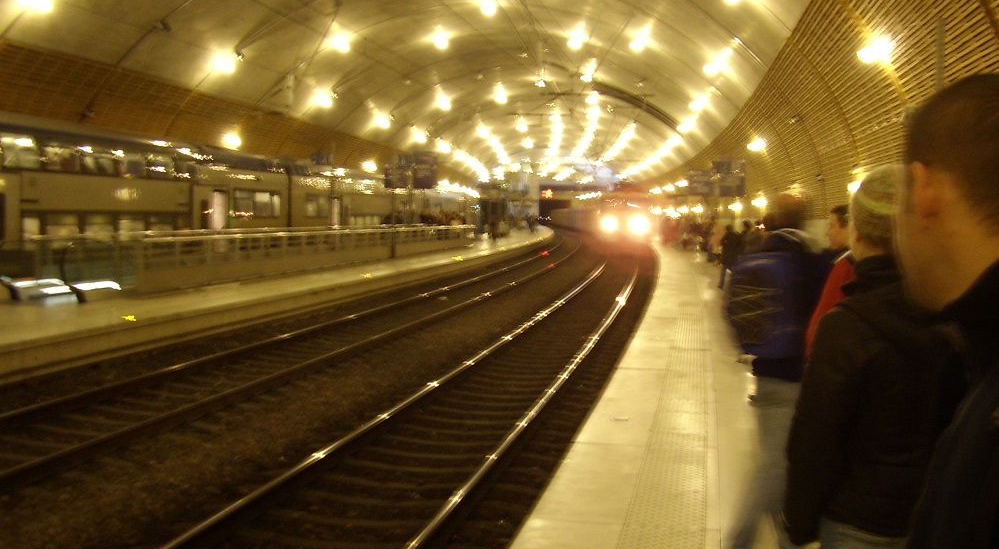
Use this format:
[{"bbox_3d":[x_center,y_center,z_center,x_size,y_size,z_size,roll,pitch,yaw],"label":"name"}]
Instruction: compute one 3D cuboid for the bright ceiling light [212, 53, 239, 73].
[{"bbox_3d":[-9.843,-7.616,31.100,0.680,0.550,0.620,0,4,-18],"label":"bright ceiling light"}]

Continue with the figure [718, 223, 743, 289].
[{"bbox_3d":[5.736,-0.495,21.437,0.420,1.640,0.500,5,5,37],"label":"figure"}]

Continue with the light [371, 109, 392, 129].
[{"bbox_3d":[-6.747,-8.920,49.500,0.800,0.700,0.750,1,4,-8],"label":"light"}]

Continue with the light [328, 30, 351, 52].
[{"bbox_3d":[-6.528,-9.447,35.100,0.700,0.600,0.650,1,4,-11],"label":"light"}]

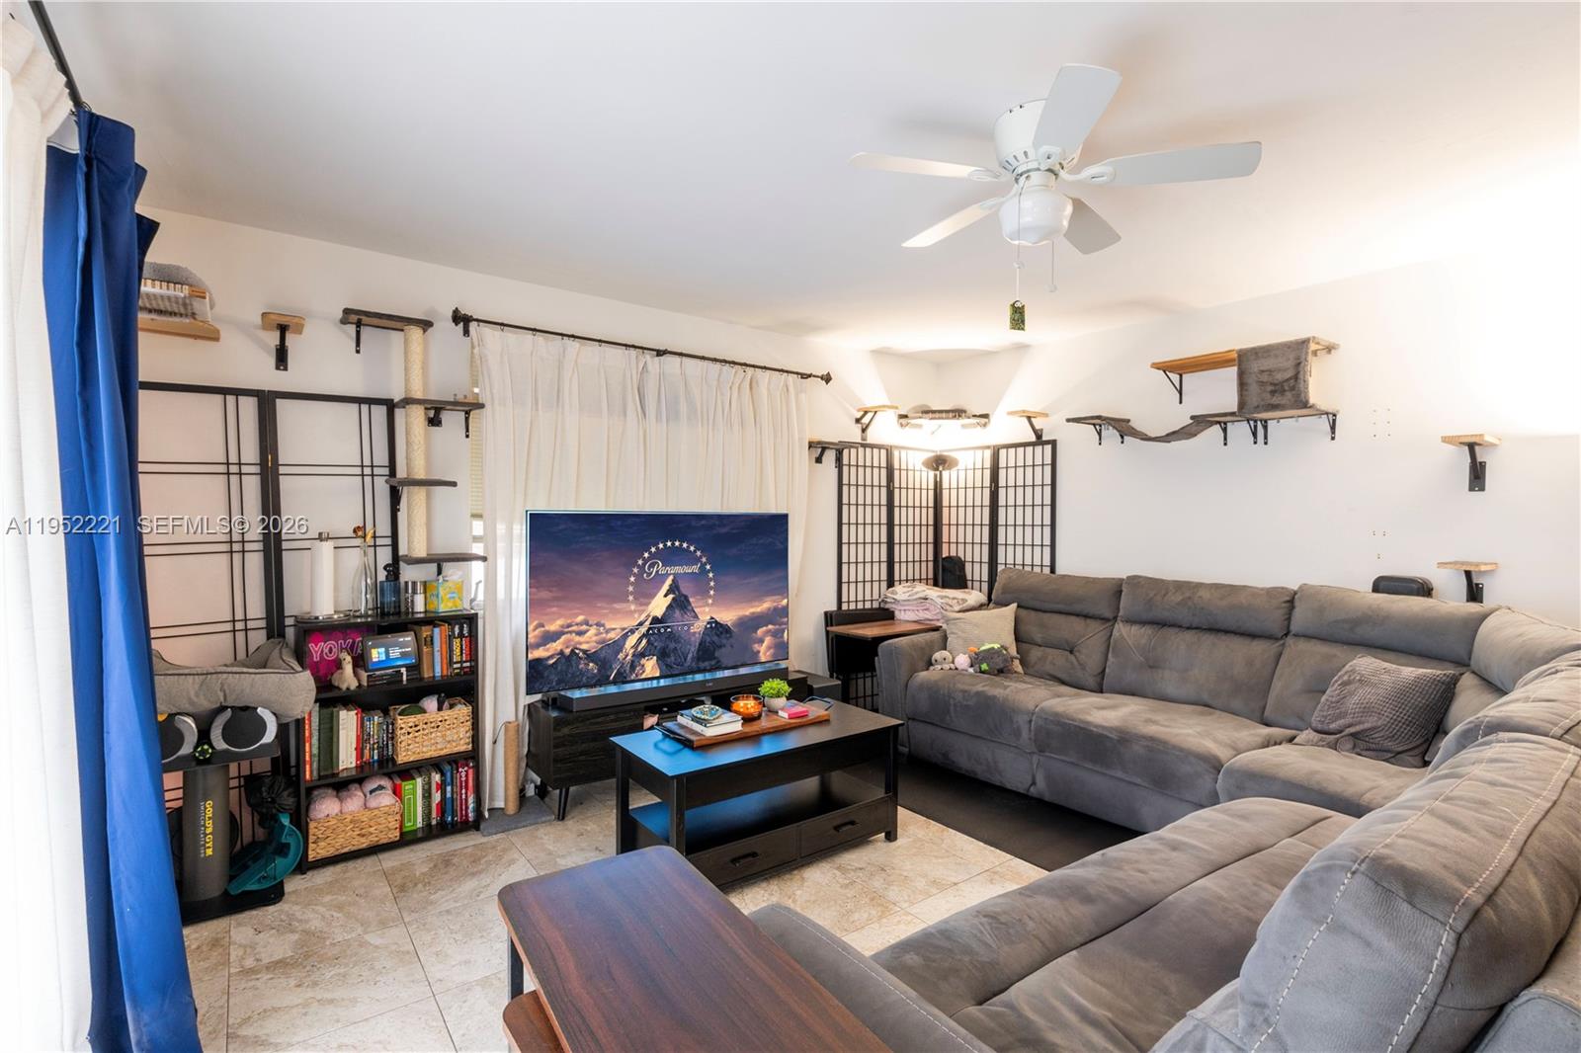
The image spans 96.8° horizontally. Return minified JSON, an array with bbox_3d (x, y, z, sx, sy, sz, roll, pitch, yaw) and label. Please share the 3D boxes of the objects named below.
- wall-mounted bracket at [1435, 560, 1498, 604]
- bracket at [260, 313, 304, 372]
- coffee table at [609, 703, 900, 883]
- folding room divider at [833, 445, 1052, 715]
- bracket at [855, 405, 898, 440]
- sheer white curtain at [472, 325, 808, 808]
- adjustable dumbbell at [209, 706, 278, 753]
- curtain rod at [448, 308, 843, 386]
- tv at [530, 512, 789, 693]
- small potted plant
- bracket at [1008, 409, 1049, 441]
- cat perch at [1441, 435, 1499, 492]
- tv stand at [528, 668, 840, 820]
[{"bbox_3d":[2.686,0.251,2.785,0.260,0.205,0.134,0,1,-38],"label":"wall-mounted bracket"},{"bbox_3d":[-1.923,-0.696,2.664,0.125,0.178,0.220,0,0,-37],"label":"bracket"},{"bbox_3d":[-0.105,1.057,2.790,1.055,0.497,0.500,0,1,-36],"label":"coffee table"},{"bbox_3d":[0.953,0.386,4.489,1.270,1.785,0.690,0,0,8],"label":"folding room divider"},{"bbox_3d":[0.563,-0.675,4.575,0.130,0.210,0.240,0,1,-36],"label":"bracket"},{"bbox_3d":[-0.649,0.192,3.736,1.880,2.190,0.140,0,1,-36],"label":"sheer white curtain"},{"bbox_3d":[-1.966,0.678,2.528,0.180,0.170,0.380,0,0,-38],"label":"adjustable dumbbell"},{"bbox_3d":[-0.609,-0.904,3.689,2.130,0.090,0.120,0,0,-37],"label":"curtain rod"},{"bbox_3d":[-0.605,0.342,3.578,1.453,0.828,0.070,0,0,-37],"label":"tv"},{"bbox_3d":[-0.064,0.709,2.977,0.138,0.138,0.138,0,1,0],"label":"small potted plant"},{"bbox_3d":[1.463,-0.599,4.308,0.245,0.210,0.115,0,0,-37],"label":"bracket"},{"bbox_3d":[2.655,-0.244,2.739,0.240,0.212,0.117,0,0,-37],"label":"cat perch"},{"bbox_3d":[-0.574,1.053,3.590,1.390,0.474,0.380,0,1,-36],"label":"tv stand"}]

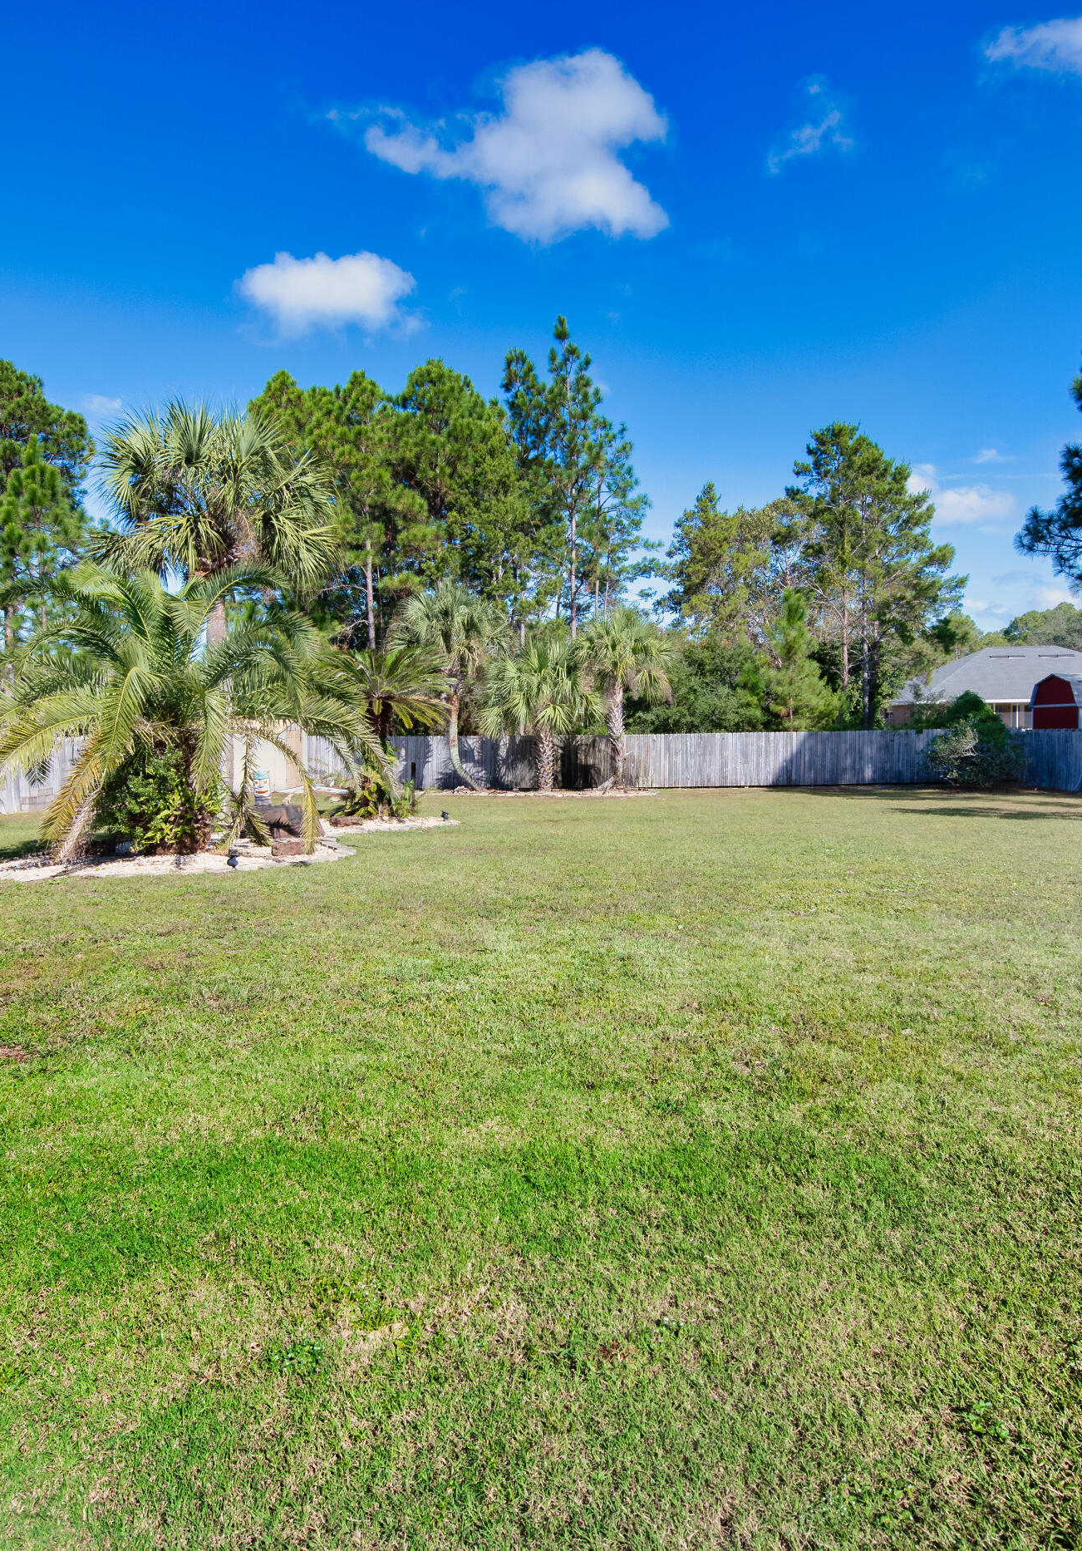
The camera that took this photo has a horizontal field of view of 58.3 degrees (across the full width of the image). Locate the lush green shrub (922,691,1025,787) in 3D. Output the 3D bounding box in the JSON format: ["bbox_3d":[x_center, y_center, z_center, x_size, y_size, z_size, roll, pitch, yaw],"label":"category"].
[{"bbox_3d":[13.300,-1.150,29.800,3.000,3.000,2.800,0,2,0],"label":"lush green shrub"}]

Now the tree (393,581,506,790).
[{"bbox_3d":[-2.940,-2.880,31.000,3.600,6.700,3.500,0,2,0],"label":"tree"}]

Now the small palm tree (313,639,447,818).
[{"bbox_3d":[-3.280,-0.980,20.000,2.700,3.650,2.600,0,2,0],"label":"small palm tree"}]

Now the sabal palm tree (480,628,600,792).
[{"bbox_3d":[-0.030,-2.050,30.700,3.700,5.200,3.600,0,2,0],"label":"sabal palm tree"}]

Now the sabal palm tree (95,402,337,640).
[{"bbox_3d":[-6.200,-3.000,18.500,4.500,8.100,4.400,0,2,0],"label":"sabal palm tree"}]

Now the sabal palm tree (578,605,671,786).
[{"bbox_3d":[2.680,-2.560,31.000,3.000,5.800,2.900,0,2,0],"label":"sabal palm tree"}]

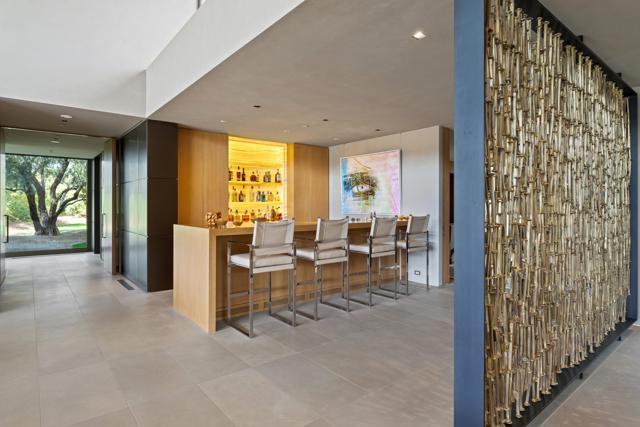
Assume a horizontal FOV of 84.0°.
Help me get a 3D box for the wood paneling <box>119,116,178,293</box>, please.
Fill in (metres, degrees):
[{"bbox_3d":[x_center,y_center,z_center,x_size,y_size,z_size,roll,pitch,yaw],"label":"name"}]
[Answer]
[{"bbox_3d":[-3.064,-0.121,6.301,0.440,2.620,1.970,-1,1,-39],"label":"wood paneling"}]

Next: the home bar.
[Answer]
[{"bbox_3d":[-0.424,-0.109,5.764,3.840,2.620,2.650,-1,1,-39],"label":"home bar"}]

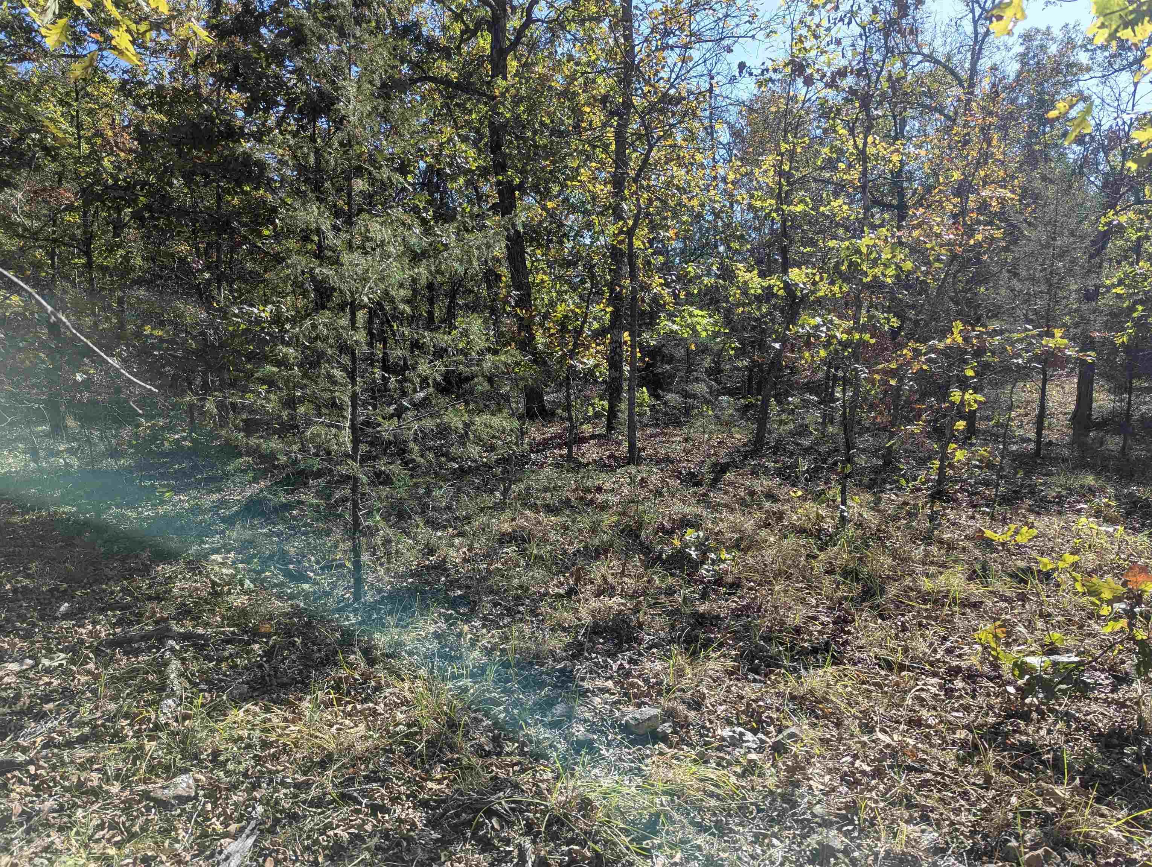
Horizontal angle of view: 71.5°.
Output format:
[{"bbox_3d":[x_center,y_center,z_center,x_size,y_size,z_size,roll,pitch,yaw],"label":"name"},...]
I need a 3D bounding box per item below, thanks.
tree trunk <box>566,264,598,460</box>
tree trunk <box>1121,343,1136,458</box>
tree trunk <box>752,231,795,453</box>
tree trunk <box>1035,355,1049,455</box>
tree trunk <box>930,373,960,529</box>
[{"bbox_3d":[0.091,-1.109,12.520,0.467,3.115,0.330,0,5,0],"label":"tree trunk"},{"bbox_3d":[8.960,-0.545,12.960,0.110,1.913,0.140,3,6,35],"label":"tree trunk"},{"bbox_3d":[3.451,-1.576,13.998,0.643,3.785,0.450,1,5,14],"label":"tree trunk"},{"bbox_3d":[7.631,-0.458,13.107,0.127,1.714,0.160,3,6,30],"label":"tree trunk"},{"bbox_3d":[3.489,0.159,7.556,0.206,1.458,0.200,2,6,25],"label":"tree trunk"}]

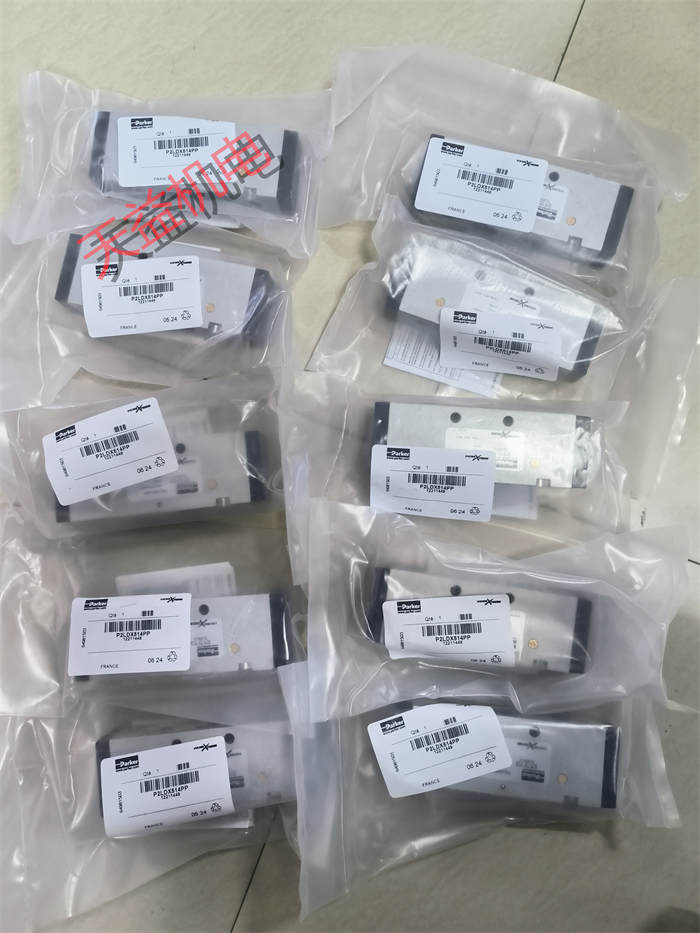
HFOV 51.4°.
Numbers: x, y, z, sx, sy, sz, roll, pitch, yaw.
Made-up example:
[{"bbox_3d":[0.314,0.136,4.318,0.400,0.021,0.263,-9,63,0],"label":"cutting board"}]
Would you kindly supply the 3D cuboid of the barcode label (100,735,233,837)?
[{"bbox_3d":[-0.122,0.214,0.489,0.083,0.004,0.050,-12,85,2],"label":"barcode label"}]

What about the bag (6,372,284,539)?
[{"bbox_3d":[-0.153,-0.007,0.523,0.196,0.042,0.101,-5,86,2],"label":"bag"}]

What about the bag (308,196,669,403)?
[{"bbox_3d":[0.102,-0.114,0.517,0.232,0.043,0.129,11,87,4],"label":"bag"}]

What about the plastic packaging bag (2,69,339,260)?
[{"bbox_3d":[-0.135,-0.227,0.537,0.239,0.046,0.143,6,84,2],"label":"plastic packaging bag"}]

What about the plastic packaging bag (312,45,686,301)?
[{"bbox_3d":[0.110,-0.220,0.524,0.262,0.043,0.153,11,87,4],"label":"plastic packaging bag"}]

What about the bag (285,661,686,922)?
[{"bbox_3d":[0.089,0.217,0.495,0.254,0.043,0.161,-4,86,3],"label":"bag"}]

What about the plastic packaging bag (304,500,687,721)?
[{"bbox_3d":[0.099,0.107,0.501,0.257,0.045,0.145,3,86,3],"label":"plastic packaging bag"}]

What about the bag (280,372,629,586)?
[{"bbox_3d":[0.071,0.013,0.511,0.237,0.042,0.142,2,86,3],"label":"bag"}]

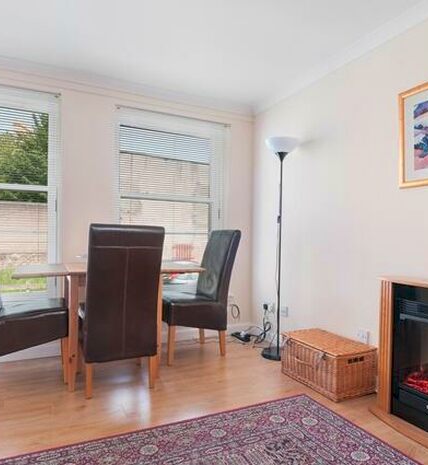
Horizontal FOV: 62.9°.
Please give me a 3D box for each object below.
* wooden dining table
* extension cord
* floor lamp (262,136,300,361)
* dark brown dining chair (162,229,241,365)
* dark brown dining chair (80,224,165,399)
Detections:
[{"bbox_3d":[-0.775,0.632,2.587,1.200,0.758,0.710,1,-1,-26],"label":"wooden dining table"},{"bbox_3d":[0.253,1.004,3.374,0.230,0.055,0.070,0,-1,30],"label":"extension cord"},{"bbox_3d":[0.548,0.121,2.947,0.290,1.816,0.290,1,-1,0],"label":"floor lamp"},{"bbox_3d":[-0.161,0.498,2.982,0.620,1.050,0.450,1,-1,-26],"label":"dark brown dining chair"},{"bbox_3d":[-0.651,0.485,2.365,0.450,1.050,0.630,1,-1,-26],"label":"dark brown dining chair"}]

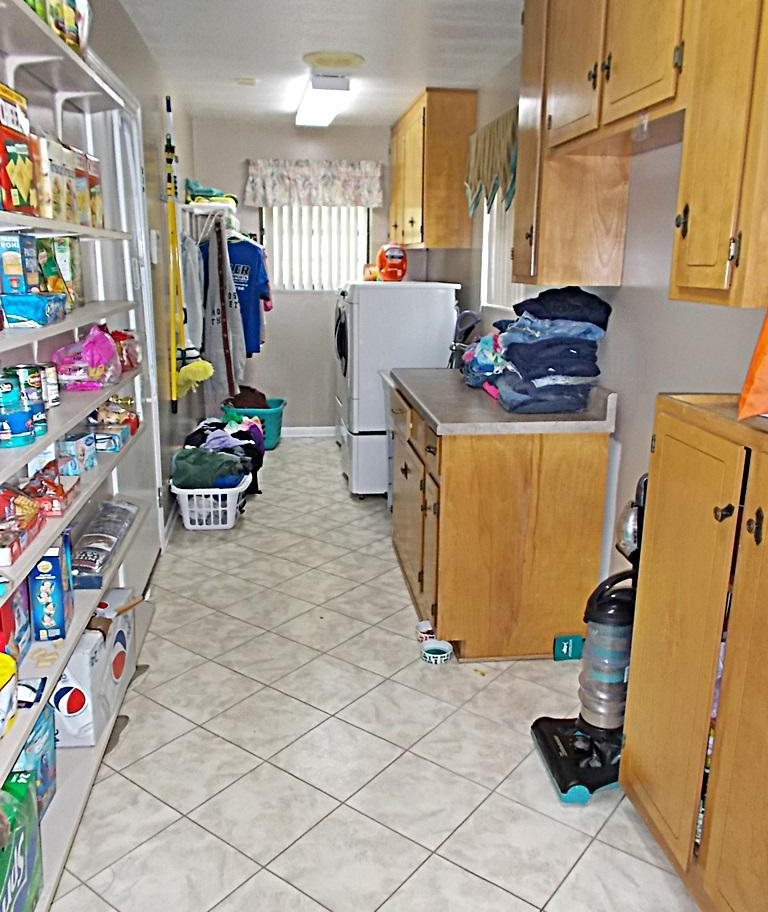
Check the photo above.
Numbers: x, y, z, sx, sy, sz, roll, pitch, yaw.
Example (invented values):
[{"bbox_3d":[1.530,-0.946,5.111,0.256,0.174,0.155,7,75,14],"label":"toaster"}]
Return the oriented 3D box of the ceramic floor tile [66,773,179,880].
[{"bbox_3d":[-0.753,0.986,2.066,0.302,0.010,0.302,11,17,36],"label":"ceramic floor tile"}]

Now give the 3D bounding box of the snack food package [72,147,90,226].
[{"bbox_3d":[-0.919,-0.782,2.264,0.060,0.218,0.177,-1,14,-8],"label":"snack food package"}]

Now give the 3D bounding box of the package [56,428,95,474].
[{"bbox_3d":[-0.861,-0.007,2.159,0.053,0.098,0.112,1,13,-1],"label":"package"}]

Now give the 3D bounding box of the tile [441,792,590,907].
[{"bbox_3d":[0.345,1.020,2.006,0.305,0.012,0.305,11,17,36],"label":"tile"}]

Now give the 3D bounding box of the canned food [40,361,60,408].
[{"bbox_3d":[-0.970,-0.201,2.192,0.076,0.118,0.076,-1,14,-8],"label":"canned food"}]

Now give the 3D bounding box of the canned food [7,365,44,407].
[{"bbox_3d":[-0.821,-0.143,1.781,0.077,0.116,0.077,-1,14,-8],"label":"canned food"}]

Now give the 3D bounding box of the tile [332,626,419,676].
[{"bbox_3d":[-0.016,0.766,3.013,0.303,0.010,0.303,11,17,36],"label":"tile"}]

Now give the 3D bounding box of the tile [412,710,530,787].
[{"bbox_3d":[0.280,0.902,2.377,0.296,0.010,0.296,11,17,36],"label":"tile"}]

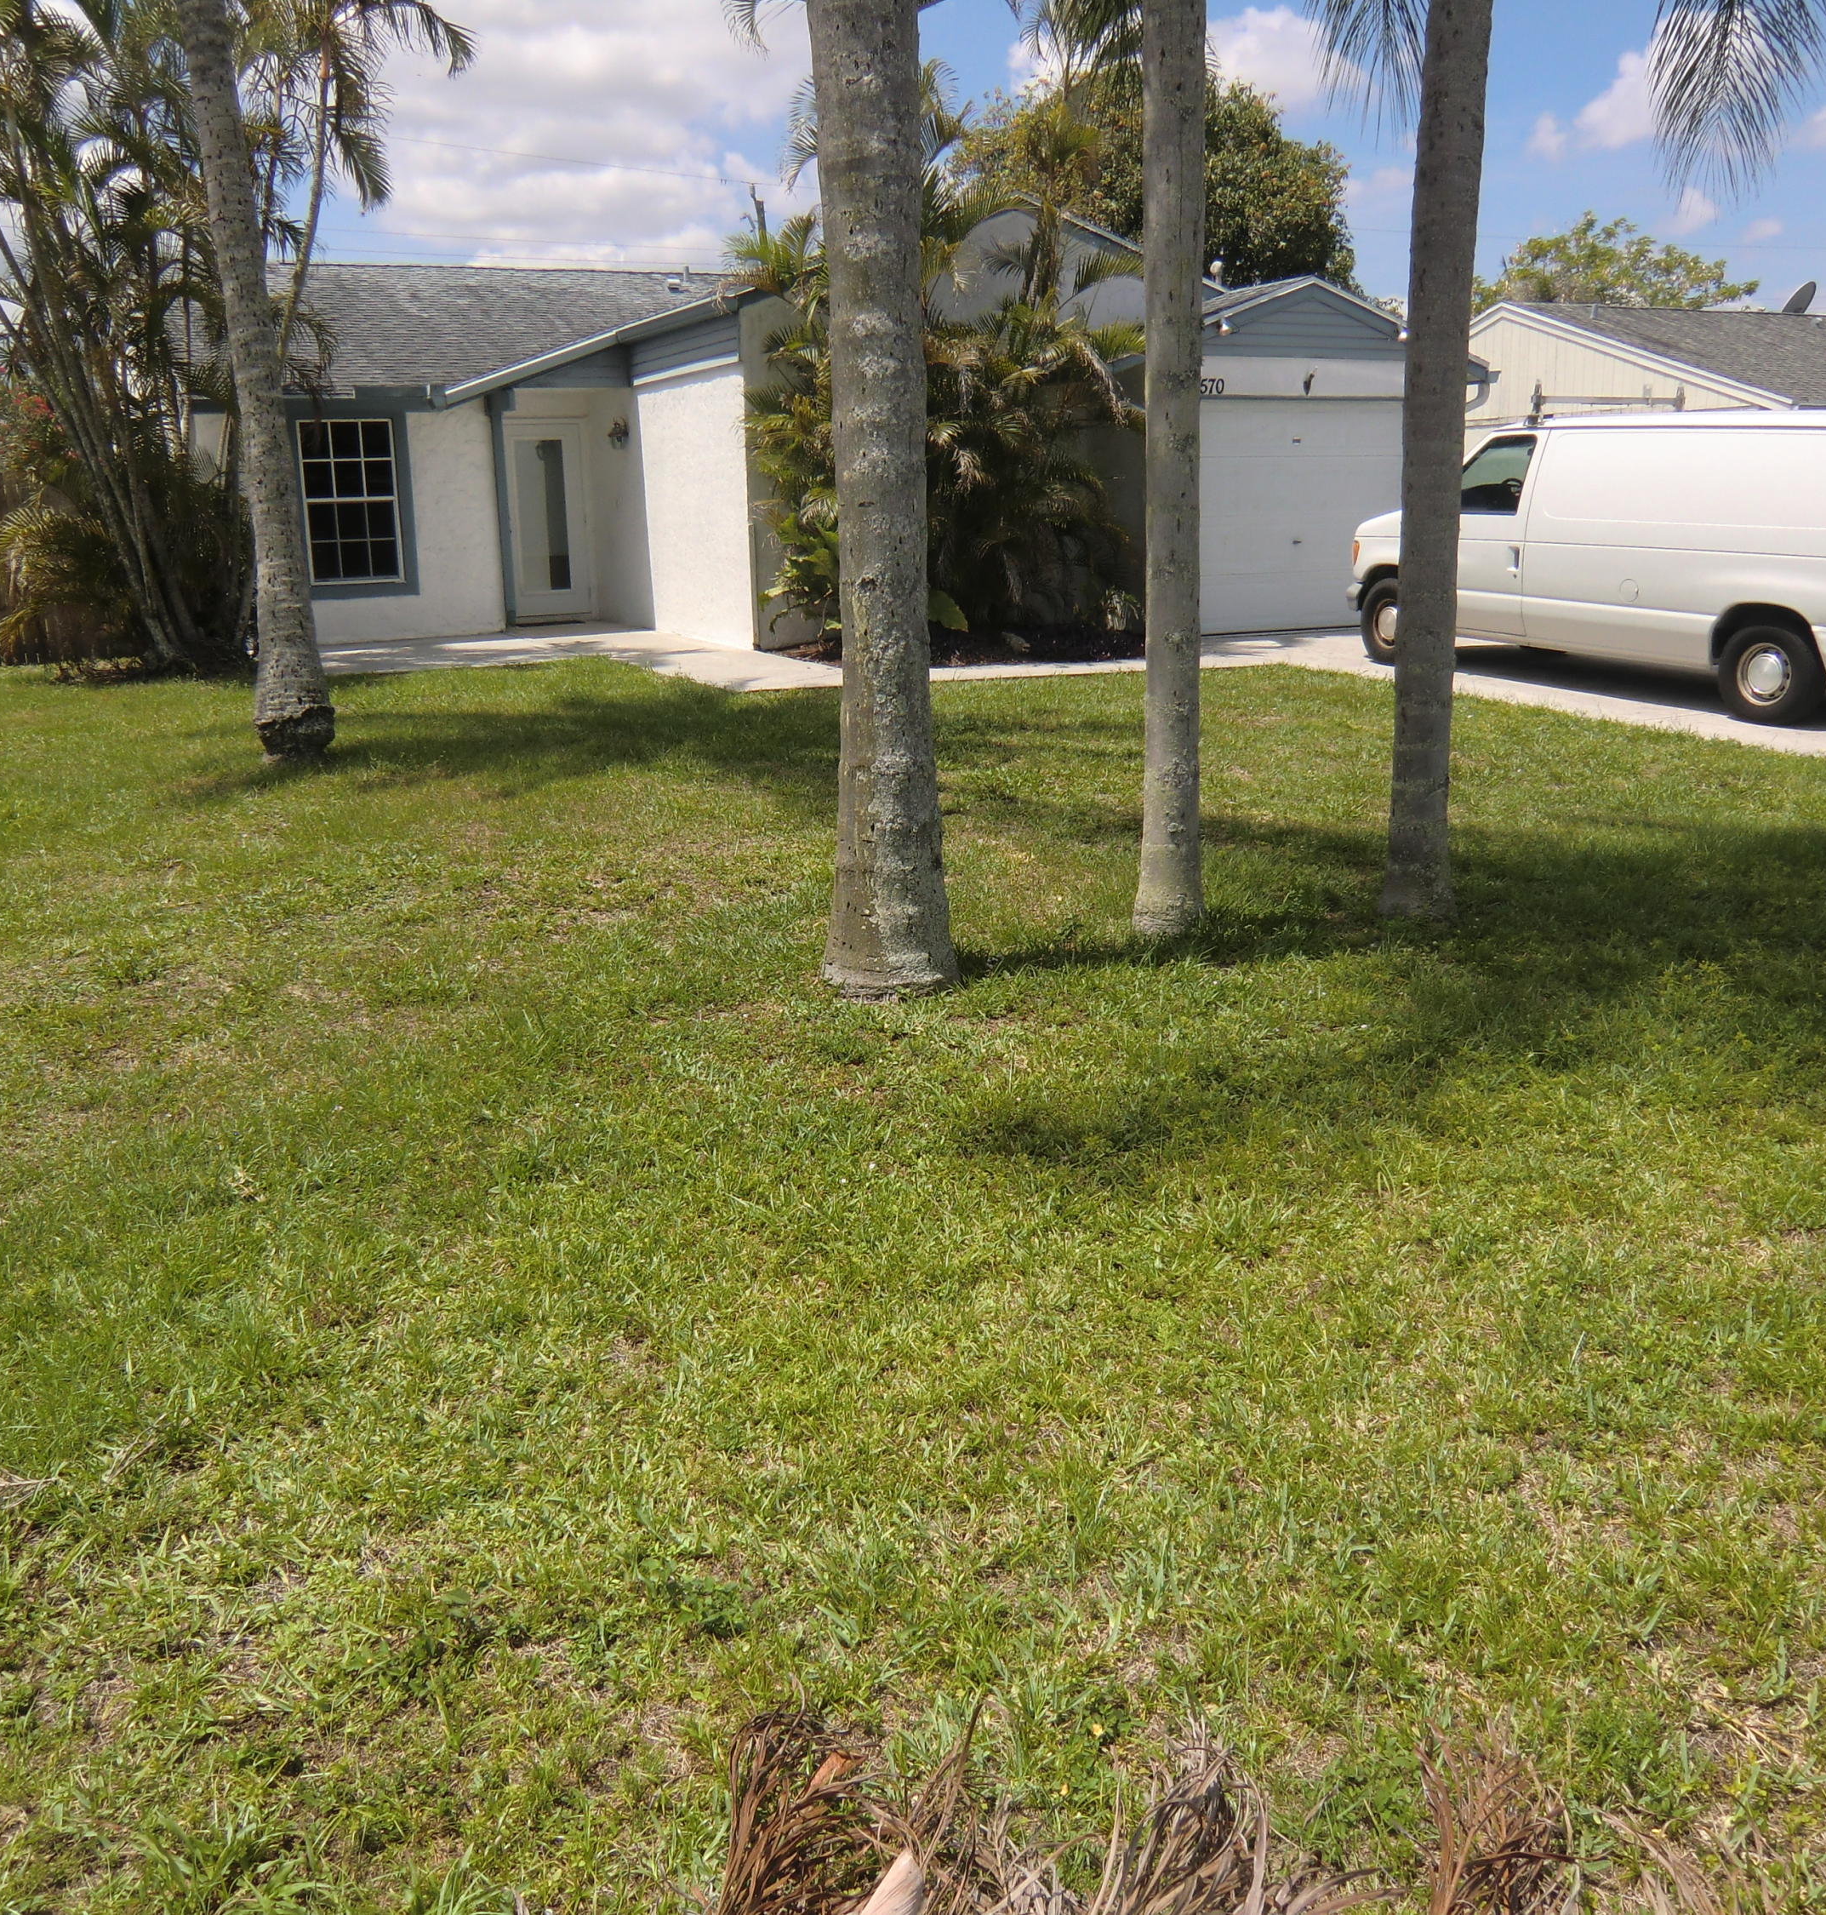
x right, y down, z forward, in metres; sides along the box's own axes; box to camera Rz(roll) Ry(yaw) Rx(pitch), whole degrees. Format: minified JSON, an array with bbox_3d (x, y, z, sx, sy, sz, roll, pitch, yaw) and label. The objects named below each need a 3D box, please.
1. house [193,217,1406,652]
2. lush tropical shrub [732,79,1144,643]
[{"bbox_3d":[-2.203,-6.056,19.888,12.400,4.100,11.200,-10,19,-29],"label":"house"},{"bbox_3d":[0.360,-5.115,15.747,3.600,4.700,2.700,-10,19,-29],"label":"lush tropical shrub"}]

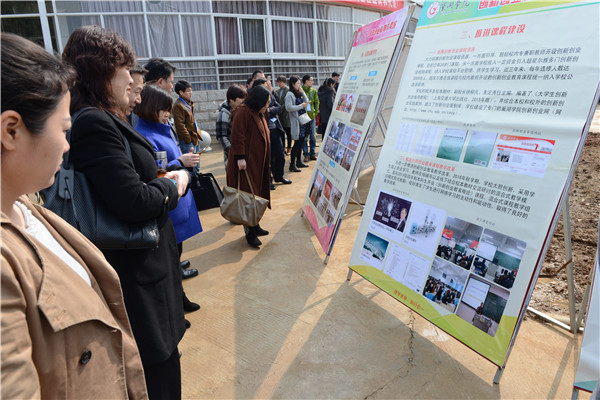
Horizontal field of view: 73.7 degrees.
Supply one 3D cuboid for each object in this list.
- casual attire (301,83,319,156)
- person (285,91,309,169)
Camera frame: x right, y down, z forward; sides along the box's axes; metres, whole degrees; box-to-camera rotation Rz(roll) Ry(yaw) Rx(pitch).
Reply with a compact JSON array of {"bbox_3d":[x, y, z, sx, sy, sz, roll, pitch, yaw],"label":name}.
[{"bbox_3d":[0.180,-1.568,8.205,0.340,1.464,0.500,13,22,43],"label":"casual attire"},{"bbox_3d":[-0.040,-1.345,7.109,0.400,1.640,0.460,7,19,27],"label":"person"}]

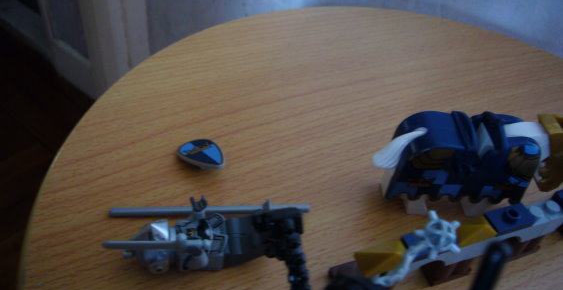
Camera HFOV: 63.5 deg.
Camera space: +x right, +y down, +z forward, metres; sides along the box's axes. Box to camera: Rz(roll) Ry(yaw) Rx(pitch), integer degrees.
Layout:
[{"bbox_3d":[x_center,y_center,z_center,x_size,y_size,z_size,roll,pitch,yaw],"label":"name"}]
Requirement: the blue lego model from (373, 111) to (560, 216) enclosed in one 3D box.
[{"bbox_3d":[0.072,0.007,0.168,0.079,0.042,0.019,2,45,-7],"label":"blue lego model"}]

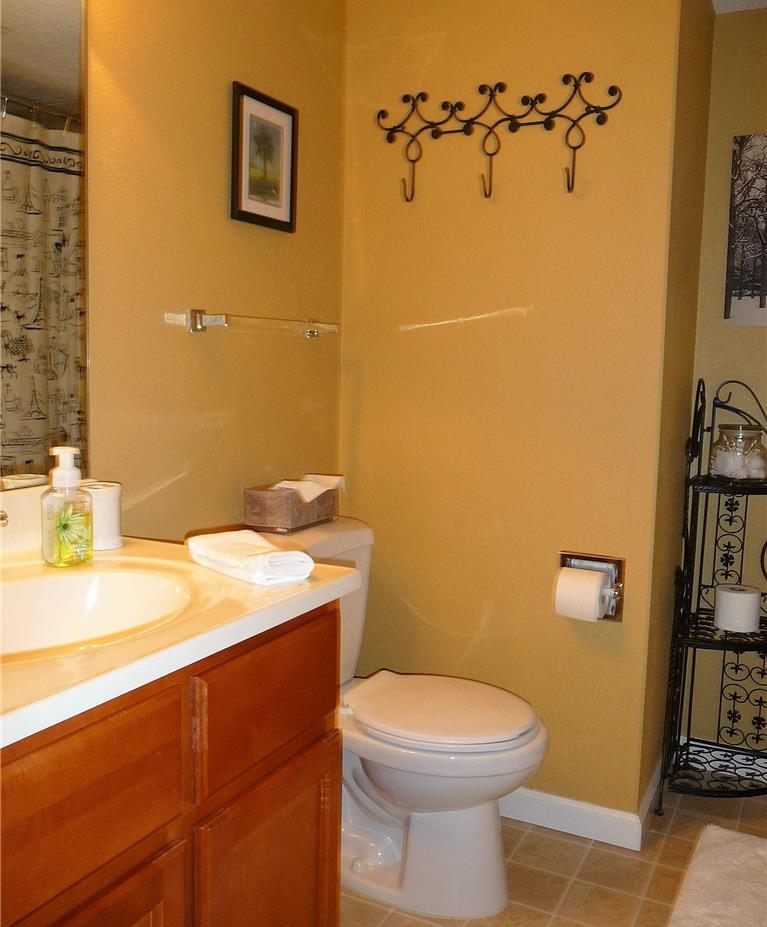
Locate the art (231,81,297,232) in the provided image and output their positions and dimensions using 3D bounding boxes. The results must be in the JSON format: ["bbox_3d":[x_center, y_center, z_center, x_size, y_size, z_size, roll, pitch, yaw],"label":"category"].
[{"bbox_3d":[-0.271,-0.702,1.919,0.022,0.300,0.240,4,7,28],"label":"art"}]

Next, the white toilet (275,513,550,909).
[{"bbox_3d":[0.024,0.564,1.879,0.710,0.765,0.490,4,7,28],"label":"white toilet"}]

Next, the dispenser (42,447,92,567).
[{"bbox_3d":[-0.508,0.070,1.323,0.058,0.180,0.076,6,8,40],"label":"dispenser"}]

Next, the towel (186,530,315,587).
[{"bbox_3d":[-0.212,0.144,1.329,0.120,0.042,0.240,-5,8,-43],"label":"towel"}]

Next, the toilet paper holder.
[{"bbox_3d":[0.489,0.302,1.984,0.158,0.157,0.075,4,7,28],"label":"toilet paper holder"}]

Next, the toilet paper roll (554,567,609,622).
[{"bbox_3d":[0.468,0.305,1.956,0.098,0.112,0.112,4,7,28],"label":"toilet paper roll"}]

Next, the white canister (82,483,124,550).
[{"bbox_3d":[-0.494,0.092,1.451,0.071,0.109,0.071,4,7,28],"label":"white canister"}]

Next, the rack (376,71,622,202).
[{"bbox_3d":[0.247,-0.790,2.016,0.635,0.280,0.055,4,7,28],"label":"rack"}]

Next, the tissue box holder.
[{"bbox_3d":[-0.216,0.101,2.033,0.130,0.093,0.215,4,7,28],"label":"tissue box holder"}]

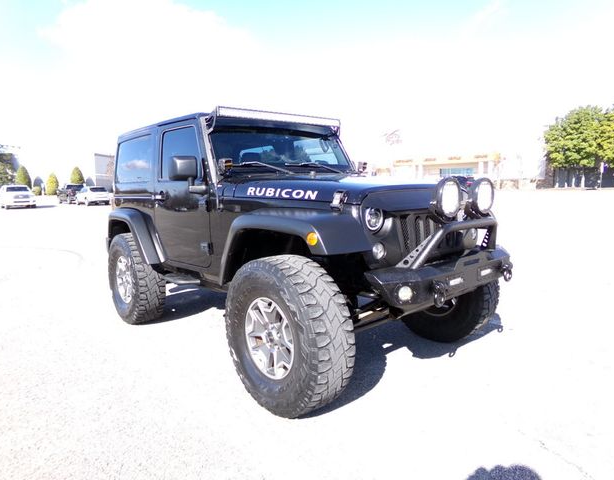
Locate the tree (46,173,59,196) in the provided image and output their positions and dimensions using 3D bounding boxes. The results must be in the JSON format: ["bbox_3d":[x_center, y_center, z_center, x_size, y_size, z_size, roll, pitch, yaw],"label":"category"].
[{"bbox_3d":[-31.547,-6.880,55.000,1.484,2.851,1.484,-1,7,0],"label":"tree"}]

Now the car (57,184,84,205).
[{"bbox_3d":[-23.300,-4.550,44.000,1.950,1.870,5.200,-7,9,-38],"label":"car"}]

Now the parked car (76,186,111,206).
[{"bbox_3d":[-17.572,-3.569,36.400,1.850,1.550,4.600,-6,8,-36],"label":"parked car"}]

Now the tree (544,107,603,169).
[{"bbox_3d":[36.173,-12.542,60.000,7.180,11.021,7.180,-1,7,0],"label":"tree"}]

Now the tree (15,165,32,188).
[{"bbox_3d":[-34.503,-7.241,54.000,1.590,3.773,1.590,-1,7,0],"label":"tree"}]

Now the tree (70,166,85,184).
[{"bbox_3d":[-41.379,-10.638,80.000,2.600,5.200,2.600,-7,9,-37],"label":"tree"}]

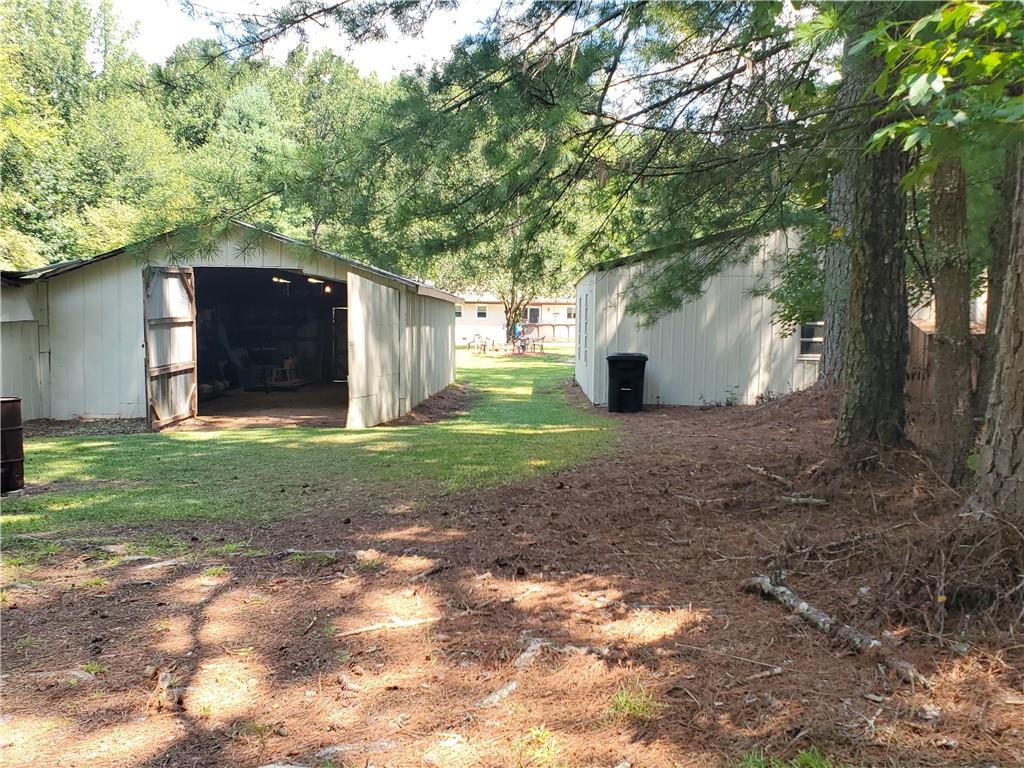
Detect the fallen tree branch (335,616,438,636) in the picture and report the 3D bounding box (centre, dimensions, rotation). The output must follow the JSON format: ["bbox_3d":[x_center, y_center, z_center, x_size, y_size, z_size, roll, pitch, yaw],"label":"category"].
[{"bbox_3d":[-0.635,1.247,3.974,0.570,0.040,0.060,-2,5,-26],"label":"fallen tree branch"}]

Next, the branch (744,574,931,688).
[{"bbox_3d":[1.540,1.176,3.788,0.240,0.130,1.360,-1,4,-15],"label":"branch"}]

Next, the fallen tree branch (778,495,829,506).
[{"bbox_3d":[2.500,0.985,6.542,0.410,0.060,0.090,2,5,22],"label":"fallen tree branch"}]

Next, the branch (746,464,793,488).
[{"bbox_3d":[2.560,0.886,7.667,0.110,0.090,0.780,-1,4,-15],"label":"branch"}]

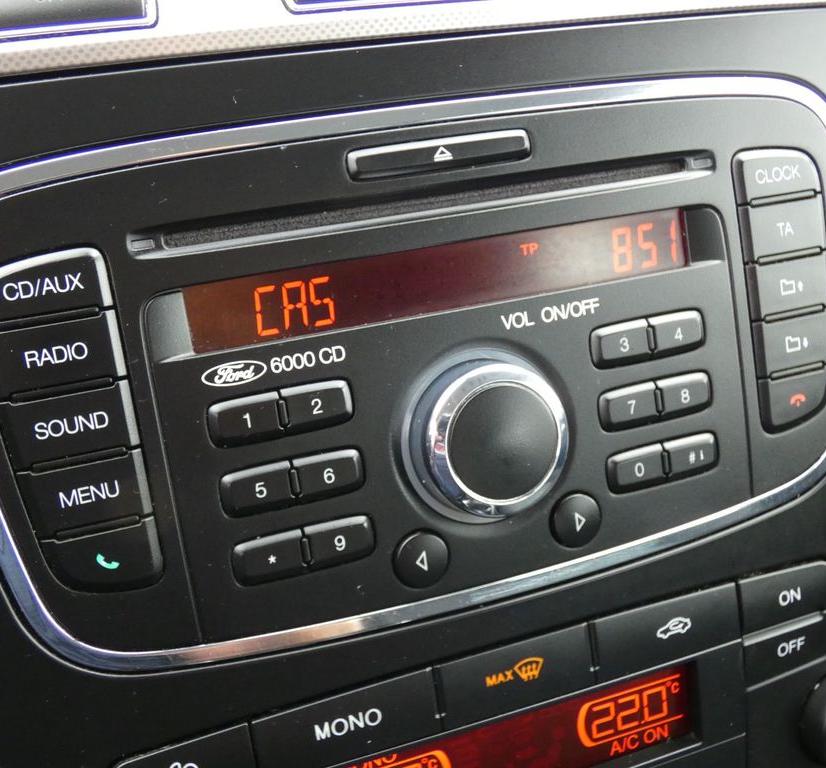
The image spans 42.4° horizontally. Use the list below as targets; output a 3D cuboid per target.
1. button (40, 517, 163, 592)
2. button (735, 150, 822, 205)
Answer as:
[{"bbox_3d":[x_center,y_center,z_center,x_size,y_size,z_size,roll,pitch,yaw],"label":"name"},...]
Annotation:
[{"bbox_3d":[-0.064,0.037,0.221,0.023,0.013,0.004,-11,9,-18],"label":"button"},{"bbox_3d":[0.092,-0.053,0.266,0.025,0.013,0.004,-11,9,-18],"label":"button"}]

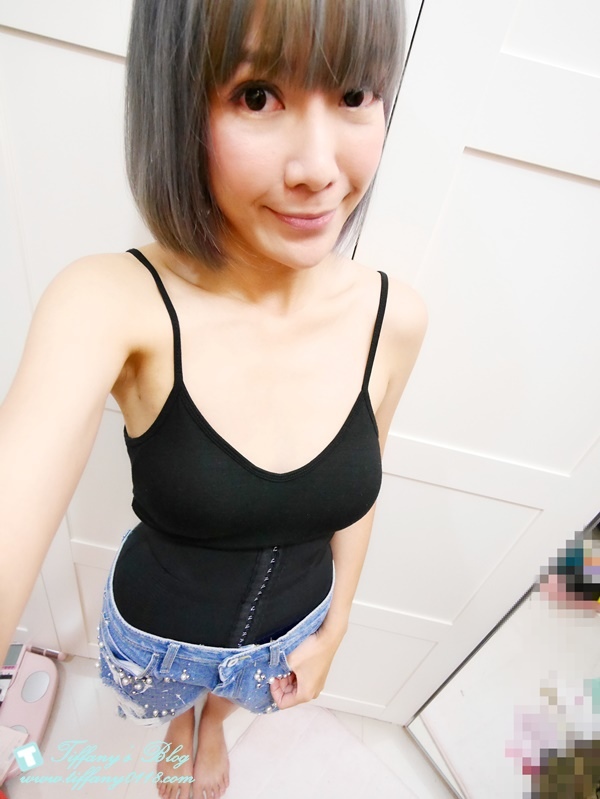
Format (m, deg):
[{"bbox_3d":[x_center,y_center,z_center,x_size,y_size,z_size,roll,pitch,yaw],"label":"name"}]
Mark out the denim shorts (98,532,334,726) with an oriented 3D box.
[{"bbox_3d":[-0.124,0.321,0.728,0.330,0.280,0.250,9,37,-7],"label":"denim shorts"}]

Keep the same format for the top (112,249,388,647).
[{"bbox_3d":[-0.052,0.080,0.547,0.300,0.460,0.240,5,38,-12],"label":"top"}]

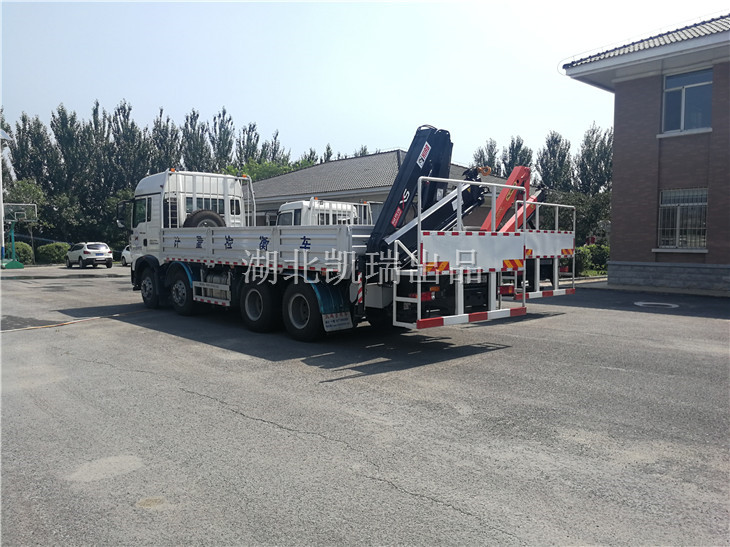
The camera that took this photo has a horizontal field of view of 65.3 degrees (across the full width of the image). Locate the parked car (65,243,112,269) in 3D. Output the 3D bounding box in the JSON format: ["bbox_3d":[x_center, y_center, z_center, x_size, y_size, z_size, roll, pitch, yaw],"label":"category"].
[{"bbox_3d":[-17.648,-1.166,36.483,1.800,1.600,4.320,-2,4,-42],"label":"parked car"}]

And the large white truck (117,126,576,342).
[{"bbox_3d":[-1.943,-0.753,12.187,2.530,3.520,10.650,-3,4,-42],"label":"large white truck"}]

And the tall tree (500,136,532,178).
[{"bbox_3d":[14.616,-7.499,55.392,3.250,11.600,3.250,0,4,0],"label":"tall tree"}]

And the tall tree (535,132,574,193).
[{"bbox_3d":[17.455,-7.360,52.894,3.680,11.690,3.680,0,4,0],"label":"tall tree"}]

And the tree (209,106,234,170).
[{"bbox_3d":[-15.182,-9.575,60.411,3.100,15.970,3.100,0,3,-14],"label":"tree"}]

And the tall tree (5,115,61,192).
[{"bbox_3d":[-30.131,-7.913,51.843,4.800,13.330,4.800,-1,3,-30],"label":"tall tree"}]

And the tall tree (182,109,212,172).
[{"bbox_3d":[-14.740,-7.946,50.443,2.950,13.130,2.950,0,4,0],"label":"tall tree"}]

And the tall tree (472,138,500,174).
[{"bbox_3d":[15.104,-9.364,71.382,3.500,14.850,3.500,1,3,12],"label":"tall tree"}]

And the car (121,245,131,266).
[{"bbox_3d":[-14.024,-1.168,36.529,1.770,1.500,4.300,-4,5,-45],"label":"car"}]

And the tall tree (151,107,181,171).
[{"bbox_3d":[-20.031,-8.974,57.386,3.300,15.020,3.300,-1,3,-19],"label":"tall tree"}]

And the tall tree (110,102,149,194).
[{"bbox_3d":[-19.389,-7.749,47.442,3.550,13.100,3.550,0,4,0],"label":"tall tree"}]

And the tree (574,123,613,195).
[{"bbox_3d":[20.312,-7.330,50.404,3.970,11.980,3.970,0,4,0],"label":"tree"}]

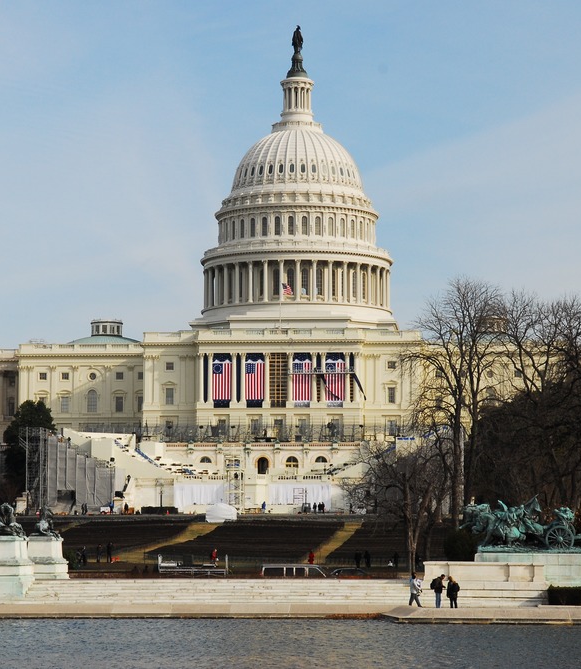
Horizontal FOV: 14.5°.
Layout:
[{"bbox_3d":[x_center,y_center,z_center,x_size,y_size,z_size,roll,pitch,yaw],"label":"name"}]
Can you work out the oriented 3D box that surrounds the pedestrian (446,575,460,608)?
[{"bbox_3d":[8.134,12.875,113.700,0.550,1.660,0.550,5,-8,-44],"label":"pedestrian"}]

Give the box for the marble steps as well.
[{"bbox_3d":[-3.697,13.212,117.000,20.000,1.270,3.000,0,-5,4],"label":"marble steps"}]

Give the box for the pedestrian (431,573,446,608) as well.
[{"bbox_3d":[7.380,12.850,113.700,0.700,1.740,0.550,0,-5,3],"label":"pedestrian"}]

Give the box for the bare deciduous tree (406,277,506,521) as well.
[{"bbox_3d":[19.578,7.998,272.000,11.900,29.200,11.600,0,-5,0],"label":"bare deciduous tree"}]

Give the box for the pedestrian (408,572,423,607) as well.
[{"bbox_3d":[6.332,12.850,114.500,0.680,1.760,0.550,-1,-5,7],"label":"pedestrian"}]

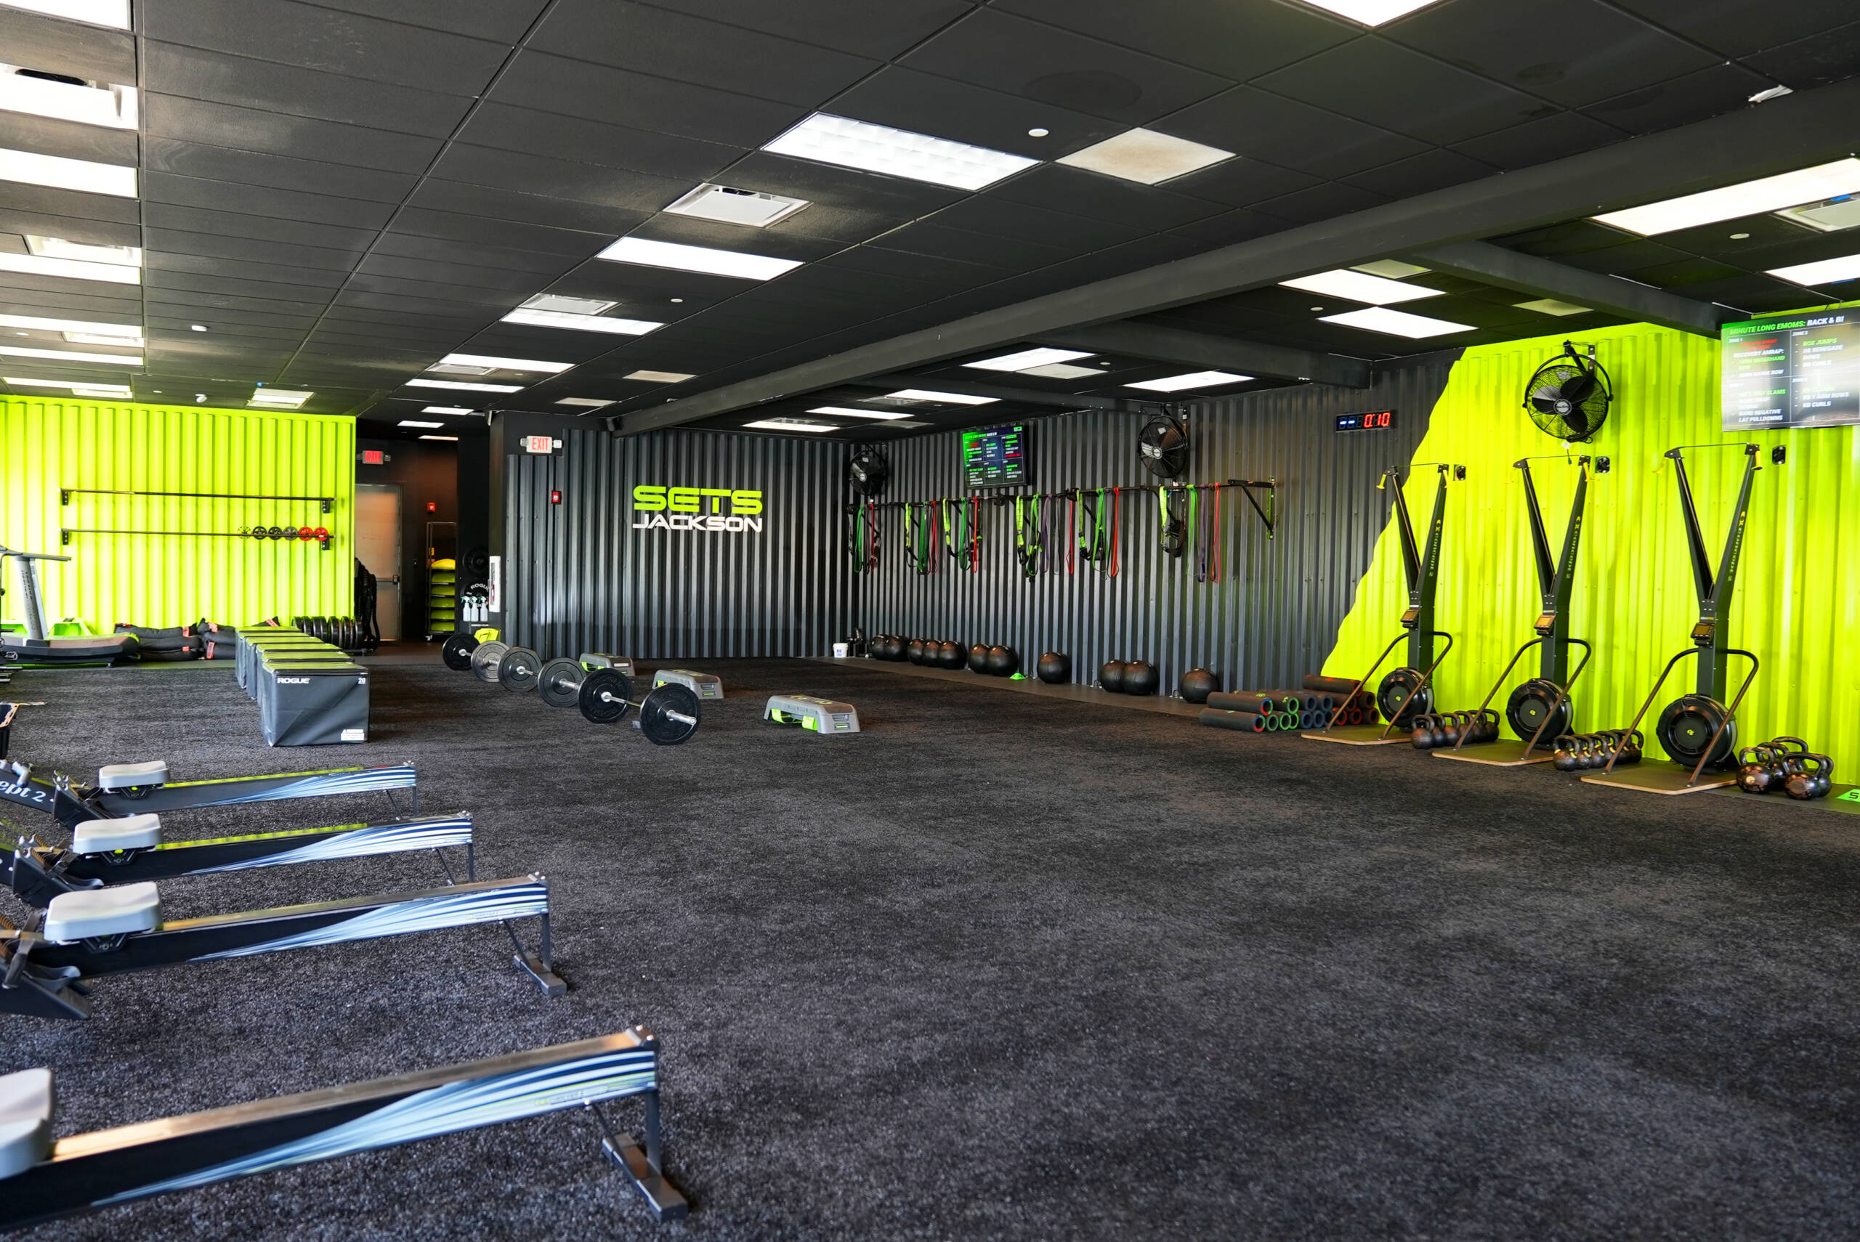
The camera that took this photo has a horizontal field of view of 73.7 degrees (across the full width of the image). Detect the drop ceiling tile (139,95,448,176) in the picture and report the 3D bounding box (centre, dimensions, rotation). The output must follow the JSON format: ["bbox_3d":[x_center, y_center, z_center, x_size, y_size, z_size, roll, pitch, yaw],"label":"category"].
[{"bbox_3d":[-2.776,-2.139,5.437,1.219,0.030,0.610,-1,3,-33],"label":"drop ceiling tile"}]

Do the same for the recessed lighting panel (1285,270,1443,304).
[{"bbox_3d":[2.676,-2.118,7.795,1.200,0.050,0.590,-1,3,-32],"label":"recessed lighting panel"}]

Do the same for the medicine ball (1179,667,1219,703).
[{"bbox_3d":[2.652,0.641,12.240,0.355,0.355,0.355,1,2,0],"label":"medicine ball"}]

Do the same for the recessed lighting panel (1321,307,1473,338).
[{"bbox_3d":[3.533,-2.243,9.324,1.200,0.060,0.600,-1,3,-32],"label":"recessed lighting panel"}]

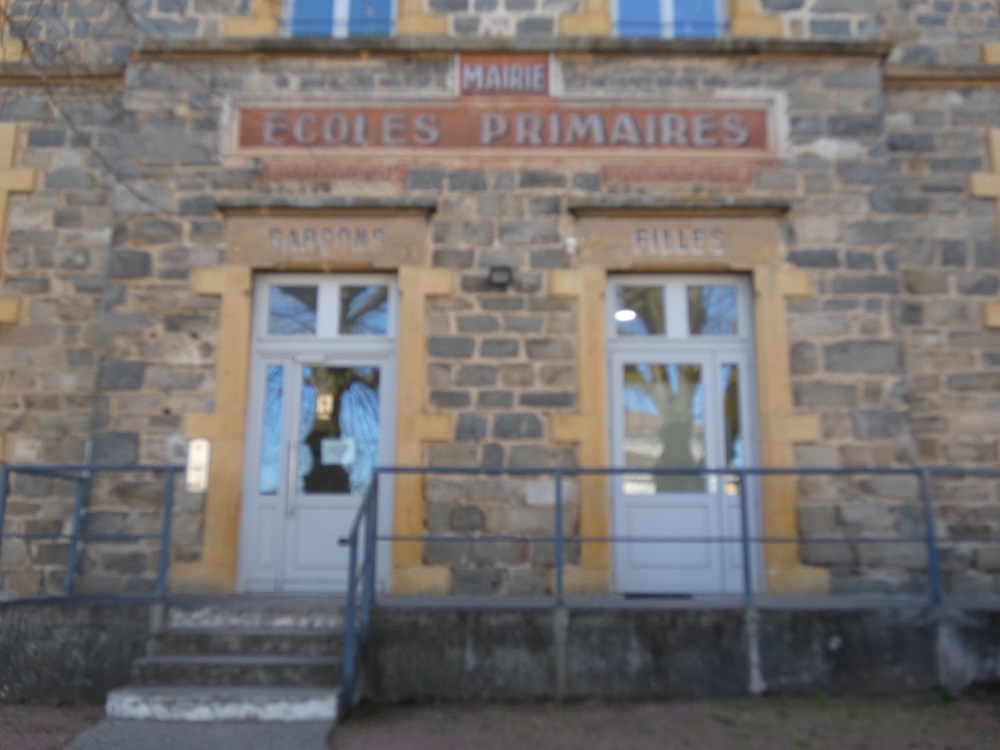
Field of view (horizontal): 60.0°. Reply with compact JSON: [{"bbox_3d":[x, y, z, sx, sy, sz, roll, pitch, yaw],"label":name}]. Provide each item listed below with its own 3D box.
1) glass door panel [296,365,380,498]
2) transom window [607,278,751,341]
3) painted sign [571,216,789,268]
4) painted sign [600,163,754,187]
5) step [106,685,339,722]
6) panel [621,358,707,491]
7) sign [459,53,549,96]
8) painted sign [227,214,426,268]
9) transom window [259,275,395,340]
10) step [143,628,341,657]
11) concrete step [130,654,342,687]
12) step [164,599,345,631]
[{"bbox_3d":[-1.553,0.539,8.359,0.808,1.294,0.050,0,-10,0],"label":"glass door panel"},{"bbox_3d":[1.773,-0.648,8.554,1.375,0.647,0.080,0,-10,0],"label":"transom window"},{"bbox_3d":[1.747,-1.288,8.450,2.044,0.528,0.070,0,-10,0],"label":"painted sign"},{"bbox_3d":[1.752,-1.976,8.576,1.520,0.251,0.040,0,-10,0],"label":"painted sign"},{"bbox_3d":[-1.757,2.123,5.624,1.455,0.149,0.347,0,-10,0],"label":"step"},{"bbox_3d":[1.583,0.511,8.364,0.808,1.276,0.050,0,-10,0],"label":"panel"},{"bbox_3d":[0.035,-3.029,8.763,0.908,0.480,0.040,0,-10,0],"label":"sign"},{"bbox_3d":[-1.689,-1.298,8.451,1.986,0.549,0.070,0,-10,0],"label":"painted sign"},{"bbox_3d":[-1.715,-0.658,8.556,1.356,0.627,0.080,0,-10,0],"label":"transom window"},{"bbox_3d":[-1.756,1.942,6.321,1.455,0.149,0.347,0,-10,0],"label":"step"},{"bbox_3d":[-1.757,2.033,5.972,1.455,0.149,0.347,0,-10,0],"label":"concrete step"},{"bbox_3d":[-1.755,1.852,6.669,1.455,0.149,0.347,0,-10,0],"label":"step"}]

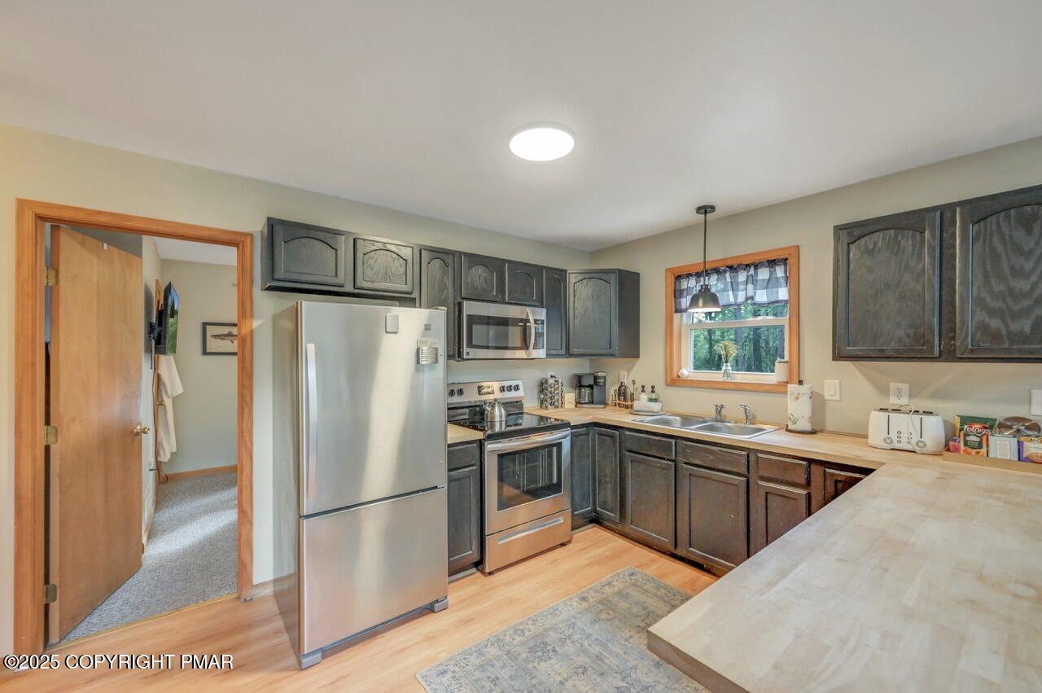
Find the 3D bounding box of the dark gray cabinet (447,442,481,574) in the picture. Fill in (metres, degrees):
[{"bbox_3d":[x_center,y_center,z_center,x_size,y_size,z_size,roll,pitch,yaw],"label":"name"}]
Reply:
[{"bbox_3d":[-0.574,1.033,2.737,0.320,0.870,0.630,1,-1,-39],"label":"dark gray cabinet"}]

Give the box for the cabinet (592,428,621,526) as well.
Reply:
[{"bbox_3d":[0.920,1.010,3.396,0.615,0.810,0.270,0,-1,-38],"label":"cabinet"}]

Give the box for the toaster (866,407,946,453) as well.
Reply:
[{"bbox_3d":[2.088,0.451,2.200,0.300,0.200,0.255,-1,-1,43],"label":"toaster"}]

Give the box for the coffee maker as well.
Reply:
[{"bbox_3d":[0.667,0.404,3.860,0.295,0.345,0.260,0,-1,8],"label":"coffee maker"}]

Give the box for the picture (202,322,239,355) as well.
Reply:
[{"bbox_3d":[-3.423,-0.082,4.784,0.535,0.381,0.025,0,-1,-38],"label":"picture"}]

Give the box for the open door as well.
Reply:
[{"bbox_3d":[-2.406,0.428,2.331,0.040,2.030,0.745,0,-1,-20],"label":"open door"}]

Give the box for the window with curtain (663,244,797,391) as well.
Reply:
[{"bbox_3d":[1.572,-0.171,3.096,0.120,0.980,0.980,1,-1,-39],"label":"window with curtain"}]

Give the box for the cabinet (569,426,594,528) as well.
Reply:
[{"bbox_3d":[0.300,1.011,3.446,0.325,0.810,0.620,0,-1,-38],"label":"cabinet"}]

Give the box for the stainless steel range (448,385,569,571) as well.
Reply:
[{"bbox_3d":[-0.109,0.889,3.083,0.757,1.187,0.695,0,-1,-38],"label":"stainless steel range"}]

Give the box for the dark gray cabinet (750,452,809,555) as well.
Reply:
[{"bbox_3d":[1.652,1.026,2.413,0.610,0.850,0.330,1,-1,-39],"label":"dark gray cabinet"}]

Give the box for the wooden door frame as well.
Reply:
[{"bbox_3d":[-1.963,0.393,2.155,0.890,2.110,0.130,1,-1,-36],"label":"wooden door frame"}]

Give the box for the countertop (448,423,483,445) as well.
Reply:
[{"bbox_3d":[-0.560,0.579,2.779,0.325,0.038,0.640,0,-1,-38],"label":"countertop"}]

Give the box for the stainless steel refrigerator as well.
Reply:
[{"bbox_3d":[-0.922,0.633,2.333,0.750,1.685,0.770,0,-1,-38],"label":"stainless steel refrigerator"}]

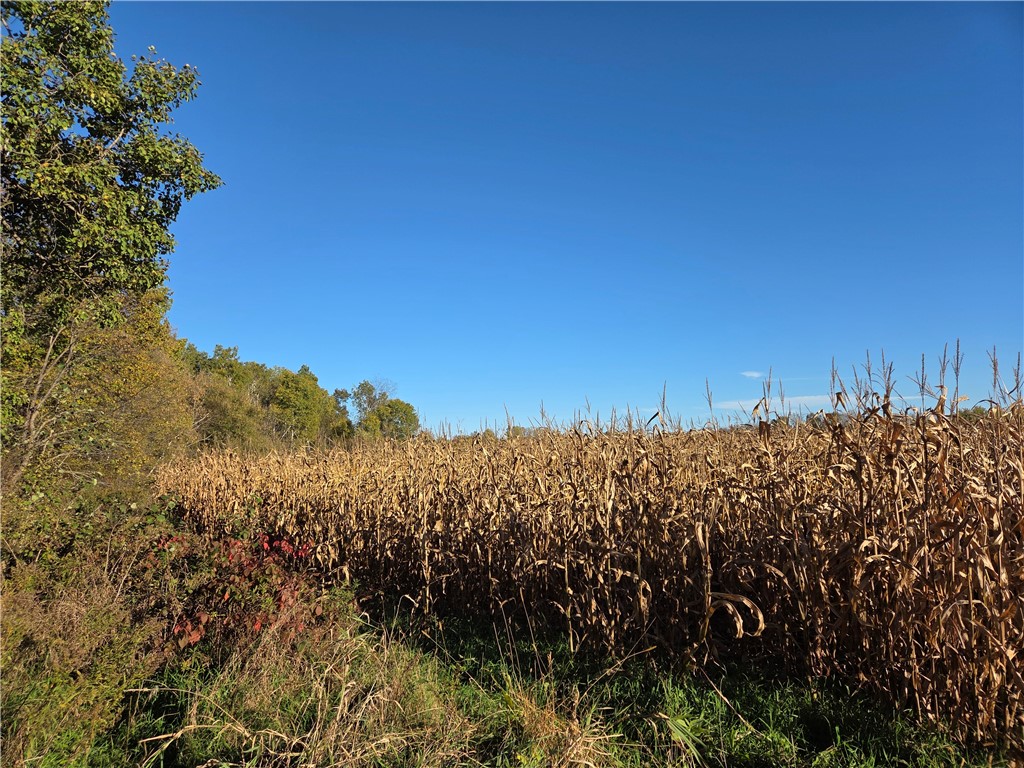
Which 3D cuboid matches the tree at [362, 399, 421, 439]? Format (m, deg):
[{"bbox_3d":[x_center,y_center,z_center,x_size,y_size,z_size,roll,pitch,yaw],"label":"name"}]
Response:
[{"bbox_3d":[-14.286,5.350,80.000,7.000,7.300,6.600,1,-6,-10],"label":"tree"}]

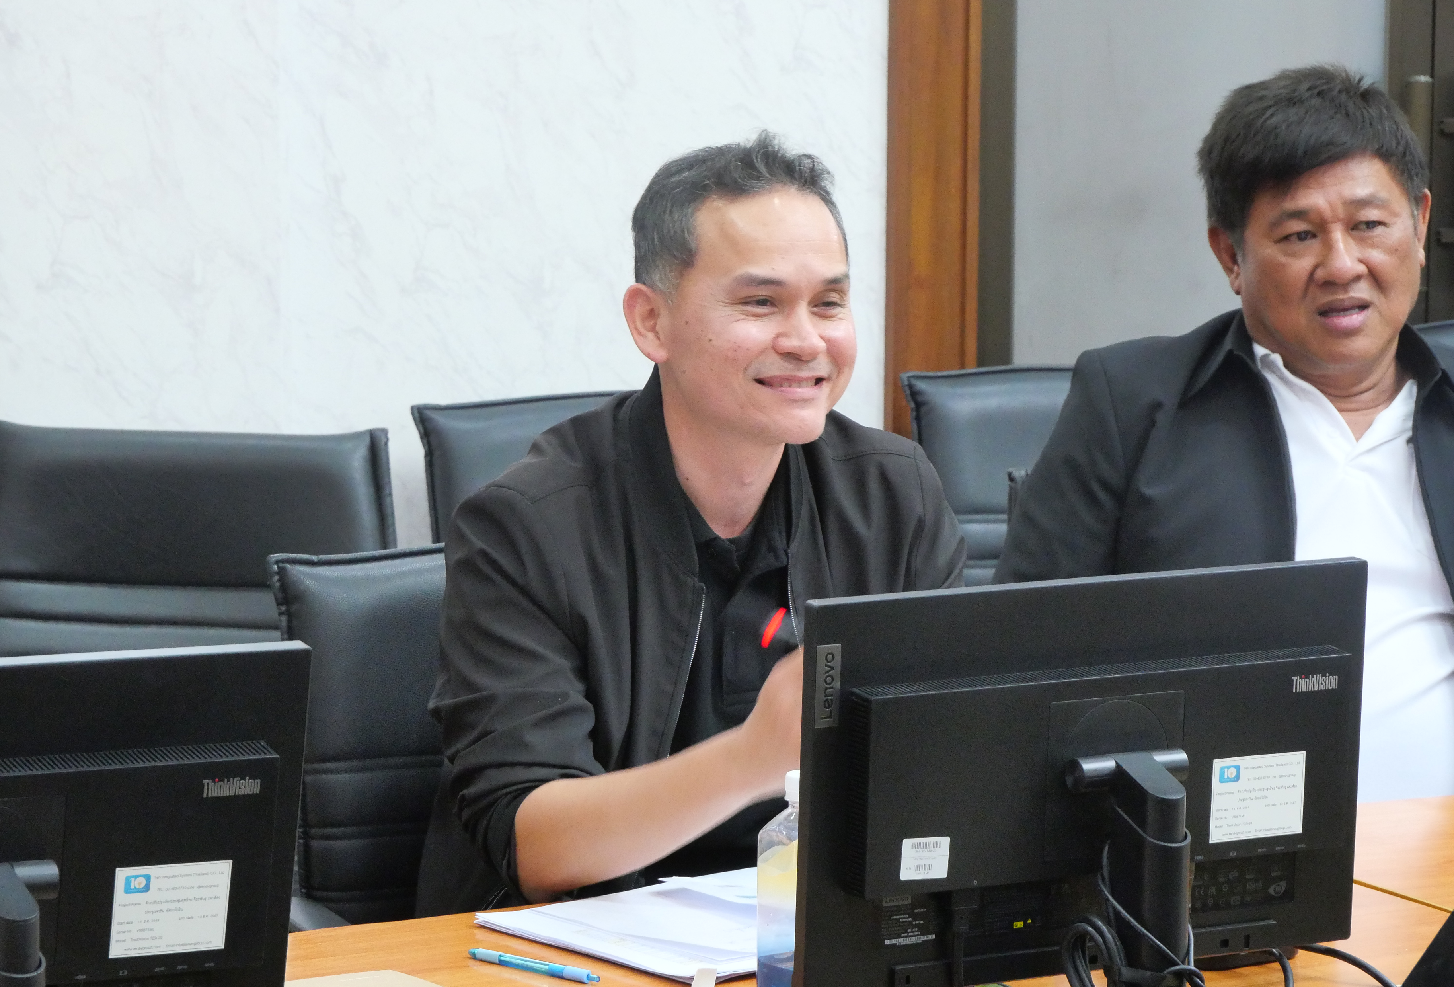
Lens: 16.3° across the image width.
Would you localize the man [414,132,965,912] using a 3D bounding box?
[{"bbox_3d":[0.030,0.368,4.175,0.550,1.320,0.760,-3,7,-28],"label":"man"}]

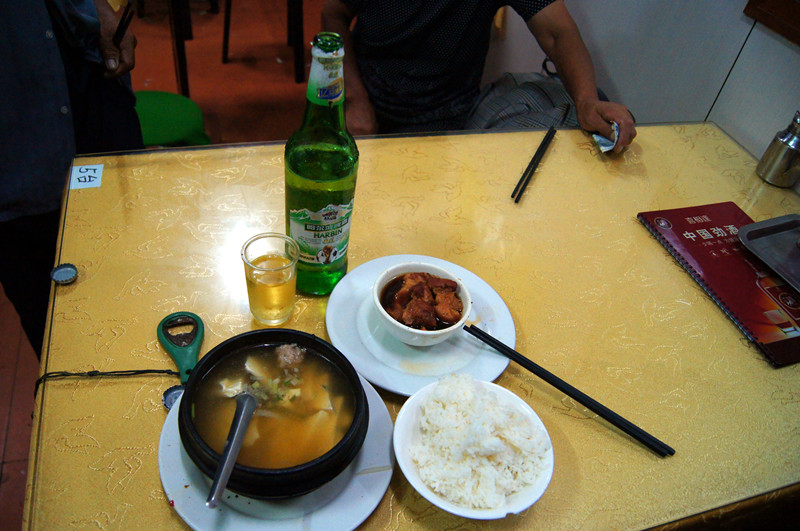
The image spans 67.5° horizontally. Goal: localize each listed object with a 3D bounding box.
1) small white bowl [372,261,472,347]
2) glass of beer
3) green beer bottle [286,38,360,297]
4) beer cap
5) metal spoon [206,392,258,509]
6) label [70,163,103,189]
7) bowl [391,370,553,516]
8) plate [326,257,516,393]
[{"bbox_3d":[0.021,0.050,0.654,0.104,0.050,0.104,5,42,-5],"label":"small white bowl"},{"bbox_3d":[-0.138,0.018,0.645,0.059,0.088,0.059,-2,43,-12],"label":"glass of beer"},{"bbox_3d":[-0.081,-0.094,0.625,0.073,0.292,0.073,-4,44,-14],"label":"green beer bottle"},{"bbox_3d":[-0.376,0.010,0.672,0.030,0.007,0.030,5,42,-5],"label":"beer cap"},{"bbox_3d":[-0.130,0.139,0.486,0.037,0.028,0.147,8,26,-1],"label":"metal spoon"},{"bbox_3d":[-0.425,-0.121,0.814,0.040,0.001,0.054,-6,44,-16],"label":"label"},{"bbox_3d":[0.062,0.169,0.533,0.140,0.064,0.140,5,42,-5],"label":"bowl"},{"bbox_3d":[0.024,0.066,0.669,0.208,0.024,0.208,5,42,-5],"label":"plate"}]

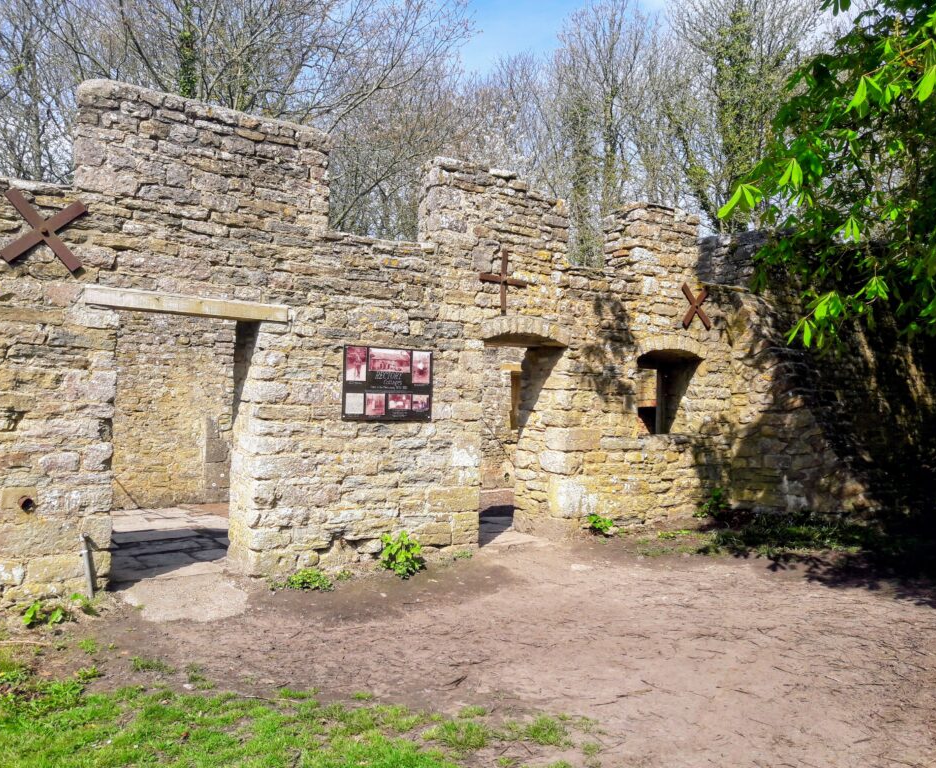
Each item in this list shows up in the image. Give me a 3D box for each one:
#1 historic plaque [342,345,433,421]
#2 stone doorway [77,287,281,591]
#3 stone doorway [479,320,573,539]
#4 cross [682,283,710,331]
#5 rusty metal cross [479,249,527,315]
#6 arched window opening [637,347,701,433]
[{"bbox_3d":[-0.752,0.006,7.870,1.022,0.697,0.030,2,-2,-40],"label":"historic plaque"},{"bbox_3d":[-2.385,0.438,6.821,1.645,2.281,0.510,2,-2,-40],"label":"stone doorway"},{"bbox_3d":[0.452,0.475,9.270,1.326,2.366,0.550,2,-2,-40],"label":"stone doorway"},{"bbox_3d":[2.943,-0.990,10.723,0.610,0.580,0.070,2,-2,-40],"label":"cross"},{"bbox_3d":[0.364,-1.072,8.786,0.682,0.696,0.070,2,-2,-40],"label":"rusty metal cross"},{"bbox_3d":[2.450,0.098,10.772,1.340,1.090,0.450,2,-2,-40],"label":"arched window opening"}]

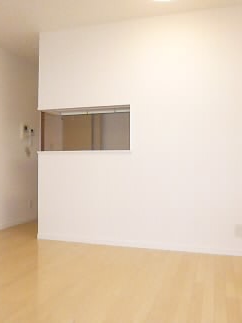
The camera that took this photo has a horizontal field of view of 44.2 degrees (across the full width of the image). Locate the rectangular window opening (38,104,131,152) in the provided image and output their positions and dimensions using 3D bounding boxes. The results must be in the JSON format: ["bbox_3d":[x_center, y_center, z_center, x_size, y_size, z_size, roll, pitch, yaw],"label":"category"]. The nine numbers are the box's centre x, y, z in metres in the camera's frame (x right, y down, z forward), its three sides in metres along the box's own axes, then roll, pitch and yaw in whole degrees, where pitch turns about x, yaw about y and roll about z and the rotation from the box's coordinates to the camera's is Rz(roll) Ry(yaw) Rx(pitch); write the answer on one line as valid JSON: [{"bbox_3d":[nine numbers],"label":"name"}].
[{"bbox_3d":[-0.406,-0.366,3.479,1.104,0.494,0.150,0,0,17],"label":"rectangular window opening"}]

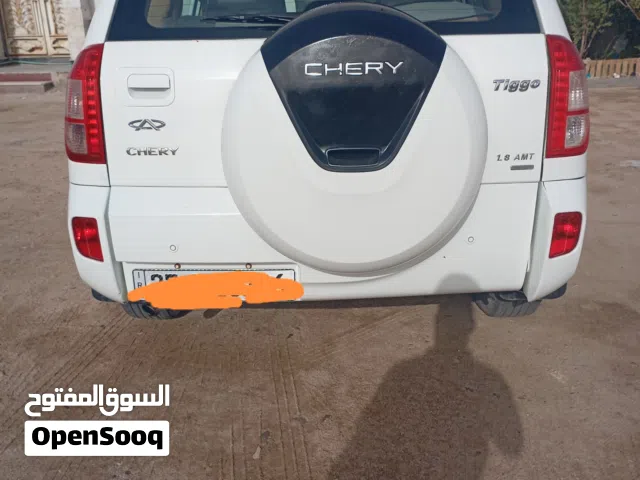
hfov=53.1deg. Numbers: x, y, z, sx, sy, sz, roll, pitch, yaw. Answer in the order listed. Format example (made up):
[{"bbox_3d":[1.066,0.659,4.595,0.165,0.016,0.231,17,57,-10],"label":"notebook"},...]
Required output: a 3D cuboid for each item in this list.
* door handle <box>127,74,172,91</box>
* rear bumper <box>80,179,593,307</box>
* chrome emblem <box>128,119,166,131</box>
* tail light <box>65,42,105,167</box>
[{"bbox_3d":[-0.519,-0.479,1.945,0.130,0.051,0.035,0,20,2],"label":"door handle"},{"bbox_3d":[0.012,-0.013,2.168,1.740,0.400,0.380,0,20,2],"label":"rear bumper"},{"bbox_3d":[-0.533,-0.356,1.979,0.117,0.037,0.010,0,20,2],"label":"chrome emblem"},{"bbox_3d":[-0.759,-0.442,2.064,0.190,0.370,0.220,0,20,2],"label":"tail light"}]

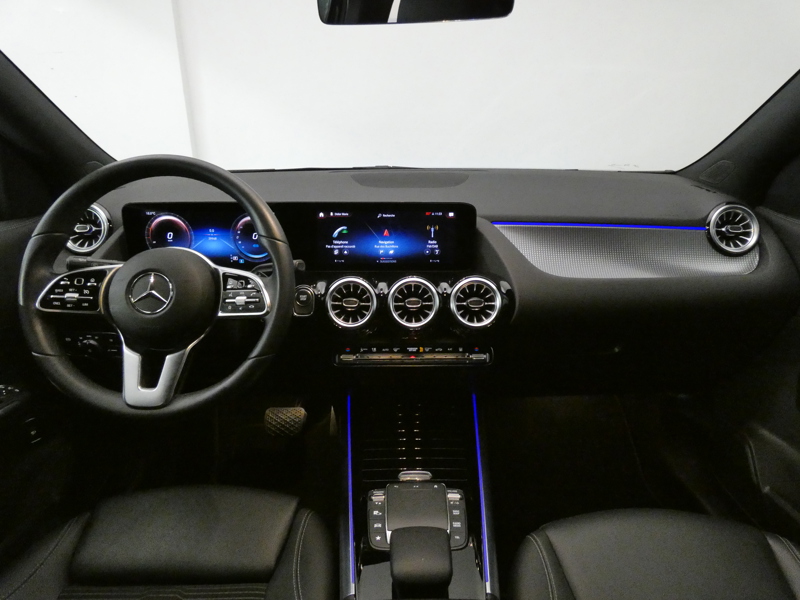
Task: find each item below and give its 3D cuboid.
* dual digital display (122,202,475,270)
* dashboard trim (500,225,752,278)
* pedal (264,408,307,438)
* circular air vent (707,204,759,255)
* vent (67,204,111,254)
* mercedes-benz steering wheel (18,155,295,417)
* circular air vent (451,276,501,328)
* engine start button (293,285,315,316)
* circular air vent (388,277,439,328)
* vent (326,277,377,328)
[{"bbox_3d":[-0.177,-0.112,0.815,0.618,0.119,0.030,0,2,0],"label":"dual digital display"},{"bbox_3d":[0.398,-0.089,0.830,0.435,0.100,0.080,0,0,7],"label":"dashboard trim"},{"bbox_3d":[-0.285,0.303,1.150,0.102,0.072,0.035,0,-18,0],"label":"pedal"},{"bbox_3d":[0.589,-0.124,0.815,0.086,0.086,0.040,0,3,6],"label":"circular air vent"},{"bbox_3d":[-0.555,-0.124,0.815,0.086,0.086,0.040,0,3,-6],"label":"vent"},{"bbox_3d":[-0.338,-0.019,0.662,0.373,0.367,0.085,0,-5,0],"label":"mercedes-benz steering wheel"},{"bbox_3d":[0.129,0.004,0.792,0.086,0.087,0.040,0,4,0],"label":"circular air vent"},{"bbox_3d":[-0.167,0.001,0.800,0.037,0.054,0.020,0,2,0],"label":"engine start button"},{"bbox_3d":[0.023,0.004,0.792,0.086,0.087,0.040,0,4,0],"label":"circular air vent"},{"bbox_3d":[-0.083,0.004,0.792,0.086,0.087,0.040,0,4,0],"label":"vent"}]

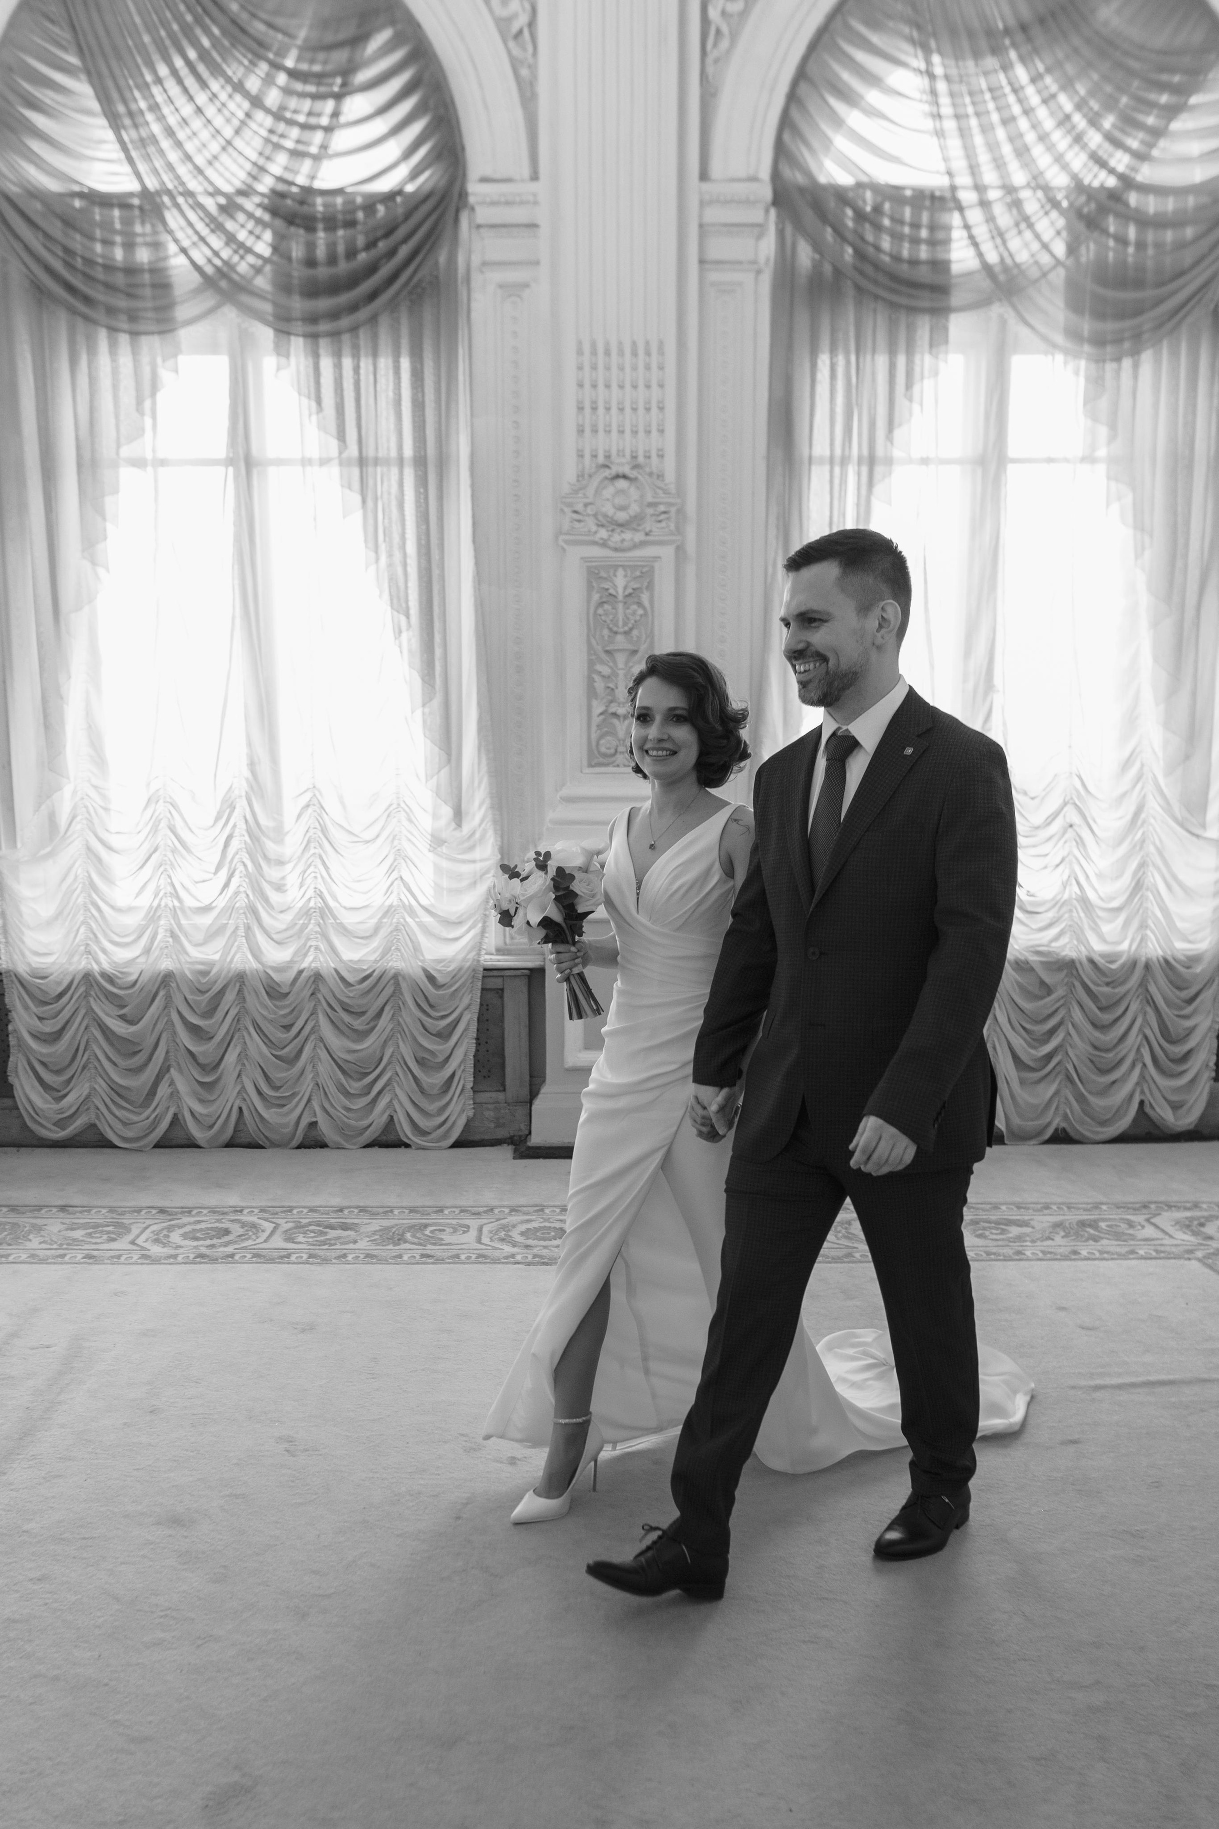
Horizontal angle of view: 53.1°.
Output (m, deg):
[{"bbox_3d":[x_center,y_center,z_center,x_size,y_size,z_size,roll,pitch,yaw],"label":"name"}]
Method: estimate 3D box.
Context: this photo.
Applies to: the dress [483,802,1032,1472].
[{"bbox_3d":[0.418,0.459,2.581,1.270,1.400,0.580,-6,10,-36],"label":"dress"}]

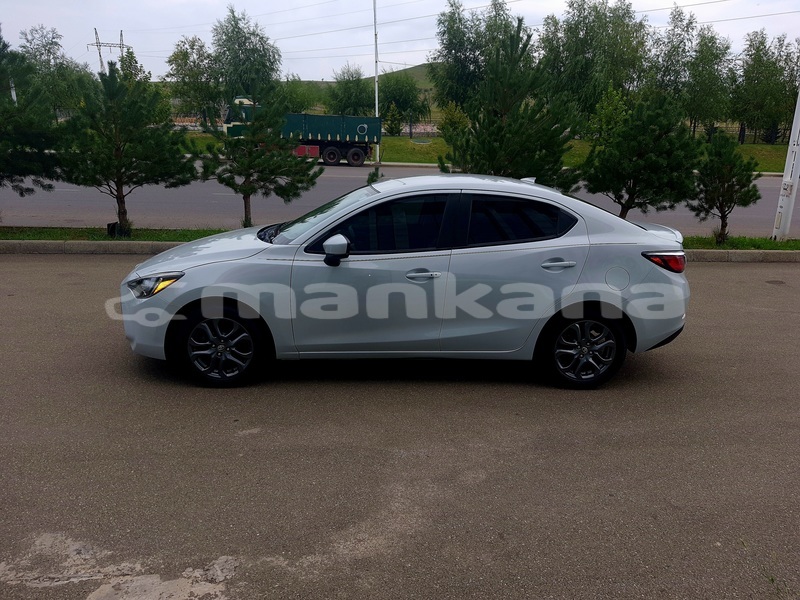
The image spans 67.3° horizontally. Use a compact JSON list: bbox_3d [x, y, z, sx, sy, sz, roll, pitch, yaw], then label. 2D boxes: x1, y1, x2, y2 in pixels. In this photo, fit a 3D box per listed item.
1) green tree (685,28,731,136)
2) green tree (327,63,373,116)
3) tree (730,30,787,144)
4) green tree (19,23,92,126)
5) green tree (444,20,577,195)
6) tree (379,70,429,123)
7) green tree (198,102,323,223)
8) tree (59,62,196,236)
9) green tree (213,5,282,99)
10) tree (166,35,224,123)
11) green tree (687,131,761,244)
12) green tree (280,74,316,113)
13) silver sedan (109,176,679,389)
[{"bbox_3d":[21.319,-14.954,41.562,3.320,7.310,3.150,0,15,0],"label":"green tree"},{"bbox_3d":[-3.734,-15.035,44.614,3.400,4.860,3.230,0,15,0],"label":"green tree"},{"bbox_3d":[24.843,-14.634,41.550,4.000,7.370,3.880,9,18,28],"label":"tree"},{"bbox_3d":[-23.744,-15.333,41.436,5.380,6.750,5.220,-8,18,-27],"label":"green tree"},{"bbox_3d":[1.599,-2.441,8.873,2.010,3.150,1.910,0,15,0],"label":"green tree"},{"bbox_3d":[0.265,-15.256,45.572,3.790,4.030,3.680,0,16,0],"label":"tree"},{"bbox_3d":[-2.098,-1.971,9.202,1.890,2.060,1.800,0,15,0],"label":"green tree"},{"bbox_3d":[-4.140,-2.239,9.142,2.040,2.570,1.970,-6,17,-23],"label":"tree"},{"bbox_3d":[-11.061,-16.724,43.626,4.900,8.640,4.660,0,15,0],"label":"green tree"},{"bbox_3d":[-14.737,-15.571,43.416,4.180,6.680,3.970,0,15,0],"label":"tree"},{"bbox_3d":[4.963,-1.705,9.225,1.100,1.730,1.070,9,18,27],"label":"green tree"},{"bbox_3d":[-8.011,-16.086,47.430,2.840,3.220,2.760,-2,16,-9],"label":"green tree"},{"bbox_3d":[0.038,-0.274,4.918,4.340,1.470,1.720,0,15,1],"label":"silver sedan"}]

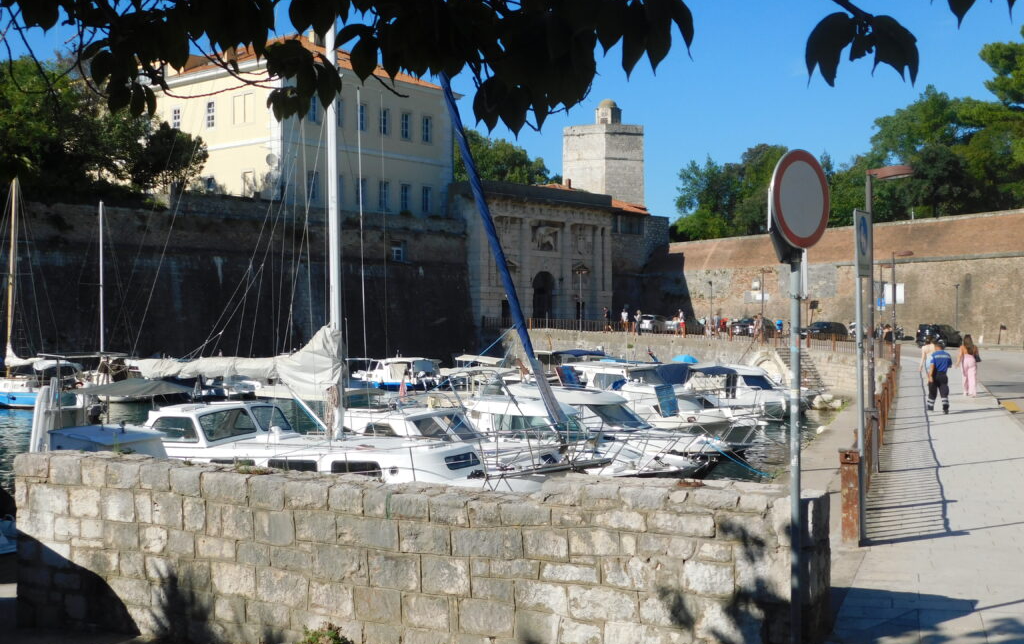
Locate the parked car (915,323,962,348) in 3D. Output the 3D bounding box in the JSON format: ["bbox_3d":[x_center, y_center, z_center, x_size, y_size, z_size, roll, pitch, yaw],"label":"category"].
[{"bbox_3d":[29.659,0.991,82.000,1.850,1.650,4.350,0,1,41],"label":"parked car"}]

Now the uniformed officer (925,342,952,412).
[{"bbox_3d":[10.313,1.327,28.500,0.580,1.770,0.450,0,1,17],"label":"uniformed officer"}]

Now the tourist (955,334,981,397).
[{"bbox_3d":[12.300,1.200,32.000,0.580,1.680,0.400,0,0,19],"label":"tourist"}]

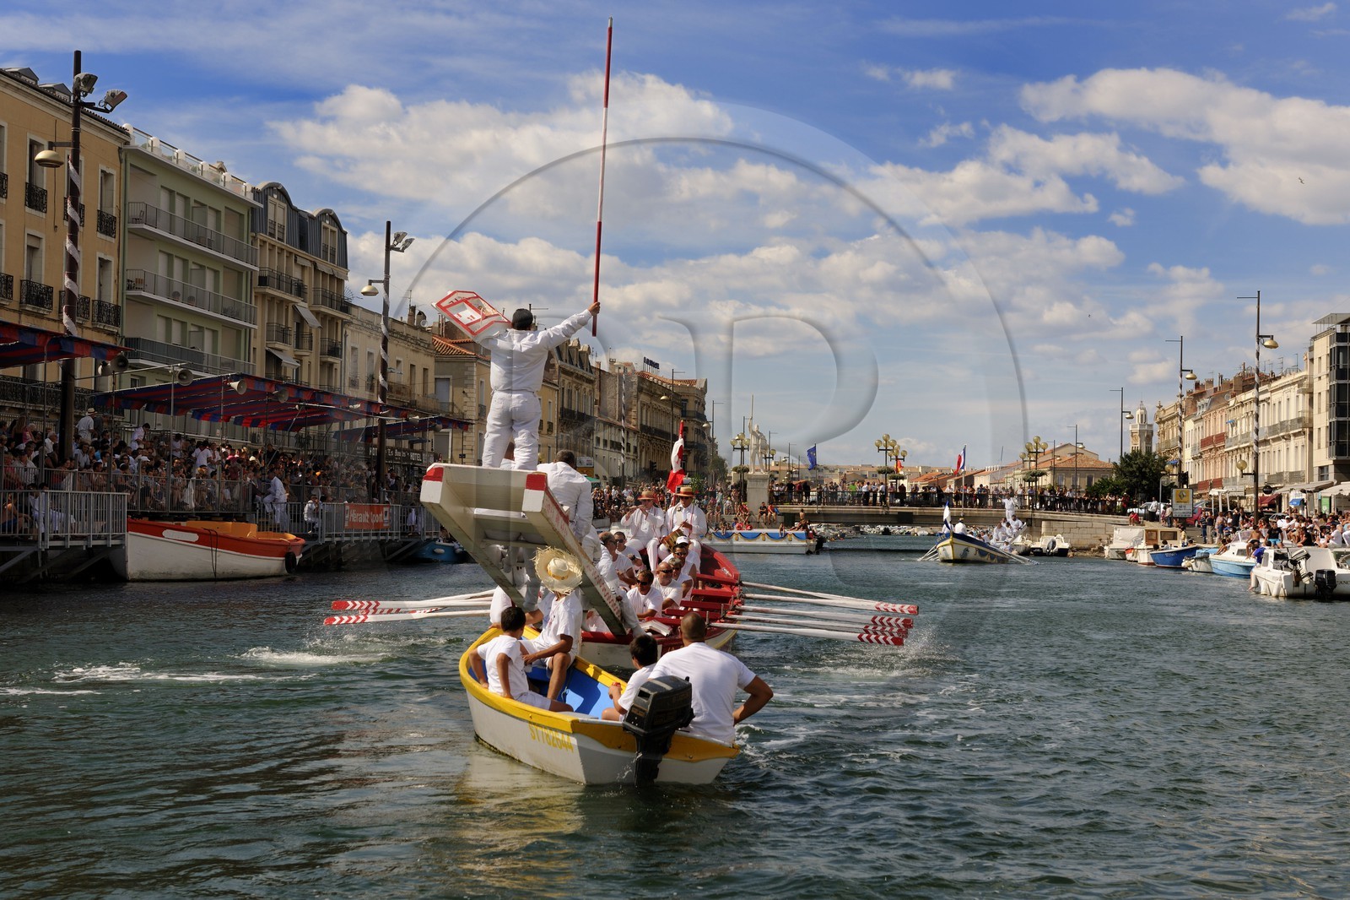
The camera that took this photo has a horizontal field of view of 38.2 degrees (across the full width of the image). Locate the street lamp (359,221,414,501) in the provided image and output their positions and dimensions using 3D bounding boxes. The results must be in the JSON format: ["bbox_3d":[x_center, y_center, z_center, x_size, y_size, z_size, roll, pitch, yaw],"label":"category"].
[{"bbox_3d":[-11.400,-2.830,76.300,2.200,12.200,0.900,1,-2,7],"label":"street lamp"}]

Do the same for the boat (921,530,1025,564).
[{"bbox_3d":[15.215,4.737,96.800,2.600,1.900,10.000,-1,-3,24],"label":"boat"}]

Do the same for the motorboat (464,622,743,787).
[{"bbox_3d":[-0.774,1.769,14.100,1.440,0.880,4.300,8,-4,-17],"label":"motorboat"}]

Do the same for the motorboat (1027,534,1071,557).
[{"bbox_3d":[23.467,5.950,122.000,2.300,1.500,5.200,1,-2,8],"label":"motorboat"}]

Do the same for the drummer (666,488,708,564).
[{"bbox_3d":[0.159,1.192,27.900,0.620,1.300,0.750,0,-2,7],"label":"drummer"}]

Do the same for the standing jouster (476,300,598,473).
[{"bbox_3d":[-1.440,-0.650,20.600,1.280,1.820,0.500,1,-2,-2],"label":"standing jouster"}]

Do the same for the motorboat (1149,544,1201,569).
[{"bbox_3d":[23.186,4.996,90.500,1.600,1.100,4.400,1,-2,-12],"label":"motorboat"}]

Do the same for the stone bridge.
[{"bbox_3d":[21.753,6.123,152.000,28.000,3.800,12.000,0,-2,8],"label":"stone bridge"}]

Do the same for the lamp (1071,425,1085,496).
[{"bbox_3d":[48.444,3.629,235.000,2.000,12.600,0.750,1,-2,8],"label":"lamp"}]

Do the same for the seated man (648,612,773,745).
[{"bbox_3d":[0.200,1.740,13.500,0.720,1.220,0.750,1,-2,-16],"label":"seated man"}]

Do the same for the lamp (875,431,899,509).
[{"bbox_3d":[15.319,1.510,141.000,1.600,5.500,1.600,1,-2,8],"label":"lamp"}]

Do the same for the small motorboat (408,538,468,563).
[{"bbox_3d":[-8.600,3.660,70.500,1.800,1.000,4.300,2,-2,-20],"label":"small motorboat"}]

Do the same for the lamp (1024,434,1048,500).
[{"bbox_3d":[25.400,1.560,137.000,1.550,5.150,1.550,1,-2,0],"label":"lamp"}]

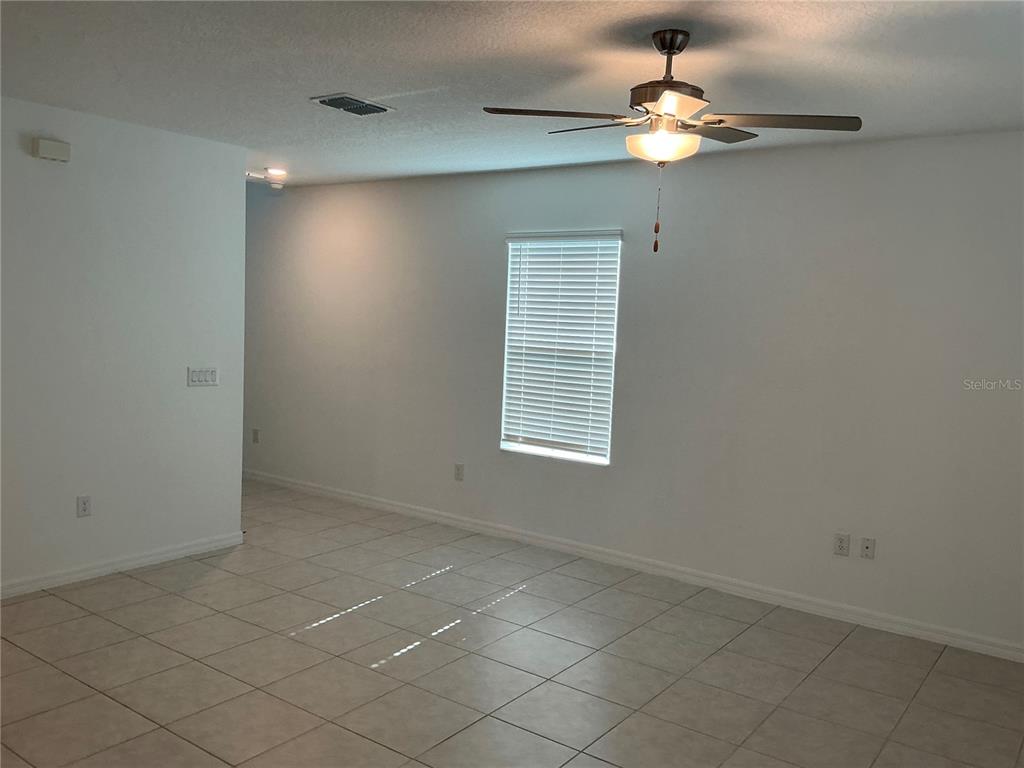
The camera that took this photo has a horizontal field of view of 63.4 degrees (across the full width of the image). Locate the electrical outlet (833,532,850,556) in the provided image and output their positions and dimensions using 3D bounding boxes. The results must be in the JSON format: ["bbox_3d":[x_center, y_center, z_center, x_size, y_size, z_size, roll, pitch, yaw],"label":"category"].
[{"bbox_3d":[1.830,0.897,4.601,0.074,0.118,0.010,6,6,36],"label":"electrical outlet"}]

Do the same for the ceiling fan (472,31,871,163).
[{"bbox_3d":[0.545,-1.008,2.949,1.290,0.460,1.260,3,5,3],"label":"ceiling fan"}]

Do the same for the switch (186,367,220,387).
[{"bbox_3d":[-1.972,-0.044,5.292,0.012,0.117,0.213,6,6,36],"label":"switch"}]

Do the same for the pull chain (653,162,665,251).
[{"bbox_3d":[0.529,-0.632,2.980,0.025,0.316,0.025,6,6,36],"label":"pull chain"}]

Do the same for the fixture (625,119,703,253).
[{"bbox_3d":[0.535,-0.711,2.973,0.270,0.474,0.270,6,6,36],"label":"fixture"}]

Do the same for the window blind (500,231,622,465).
[{"bbox_3d":[0.318,-0.256,5.667,0.910,1.500,0.065,6,6,36],"label":"window blind"}]

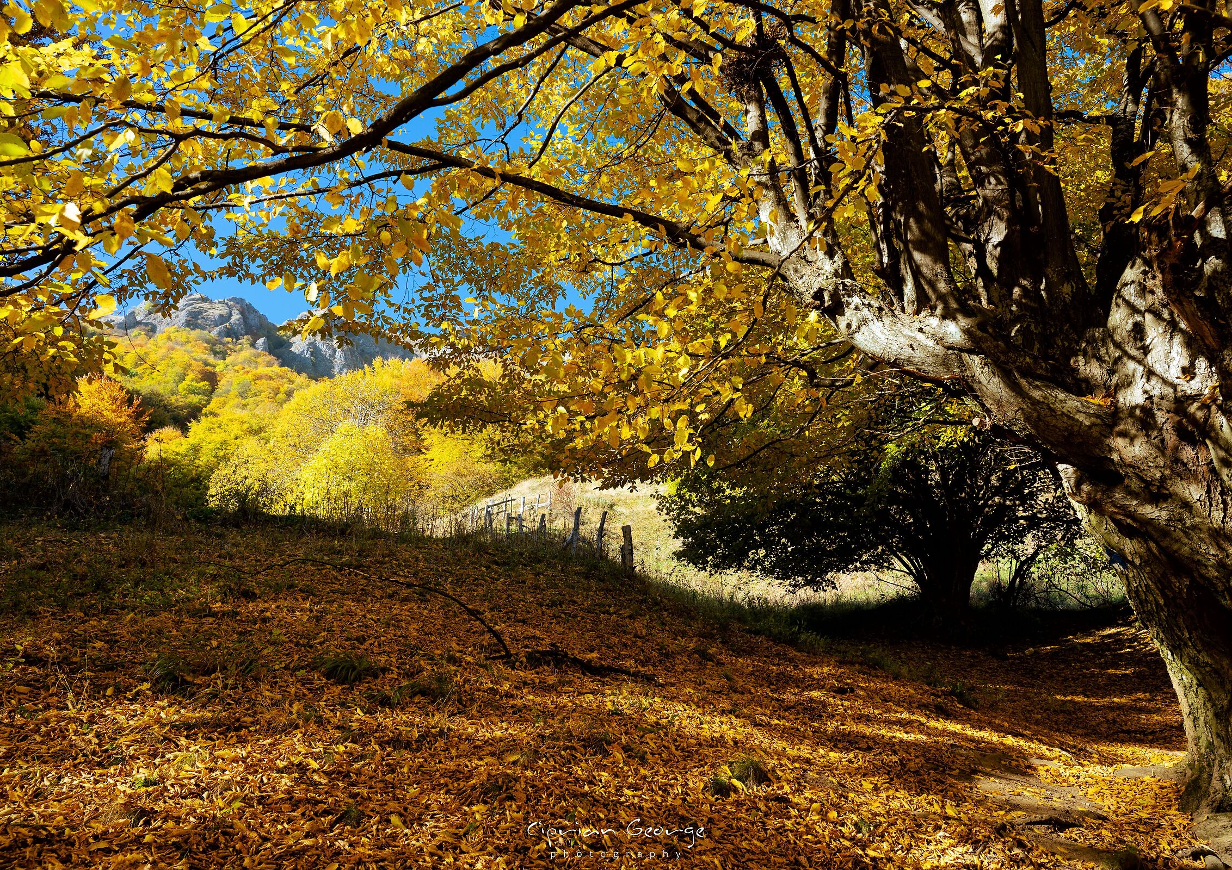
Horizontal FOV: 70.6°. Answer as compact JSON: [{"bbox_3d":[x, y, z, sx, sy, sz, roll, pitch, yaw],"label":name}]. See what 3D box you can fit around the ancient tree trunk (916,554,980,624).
[{"bbox_3d":[4.780,2.220,12.500,0.920,1.060,0.850,0,0,21],"label":"ancient tree trunk"}]

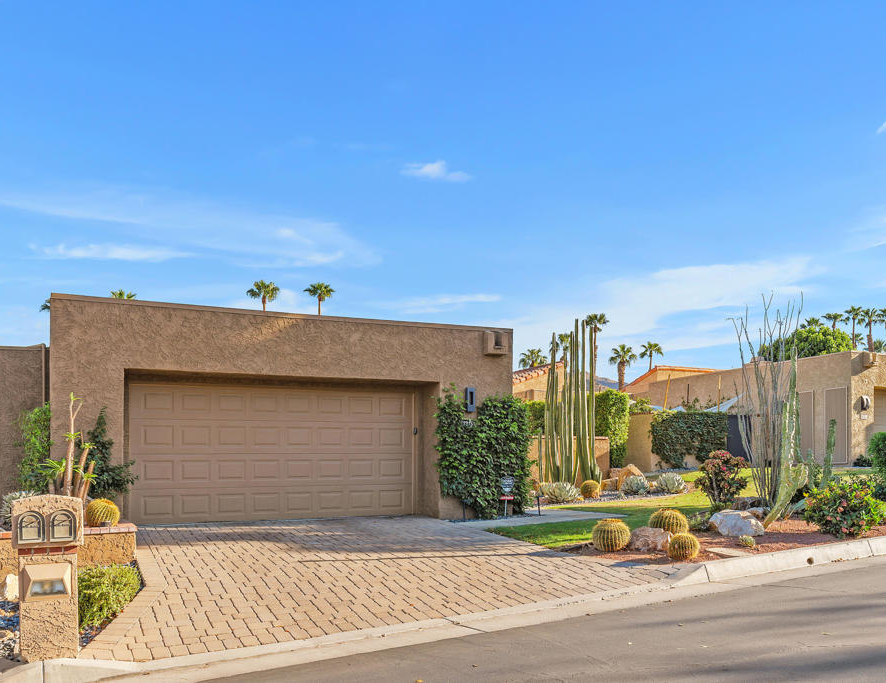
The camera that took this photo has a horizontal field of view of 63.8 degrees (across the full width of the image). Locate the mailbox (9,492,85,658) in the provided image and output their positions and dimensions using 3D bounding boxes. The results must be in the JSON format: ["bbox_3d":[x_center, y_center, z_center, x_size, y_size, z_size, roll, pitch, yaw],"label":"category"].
[{"bbox_3d":[-3.086,1.846,5.550,0.490,1.280,0.470,1,-3,-23],"label":"mailbox"}]

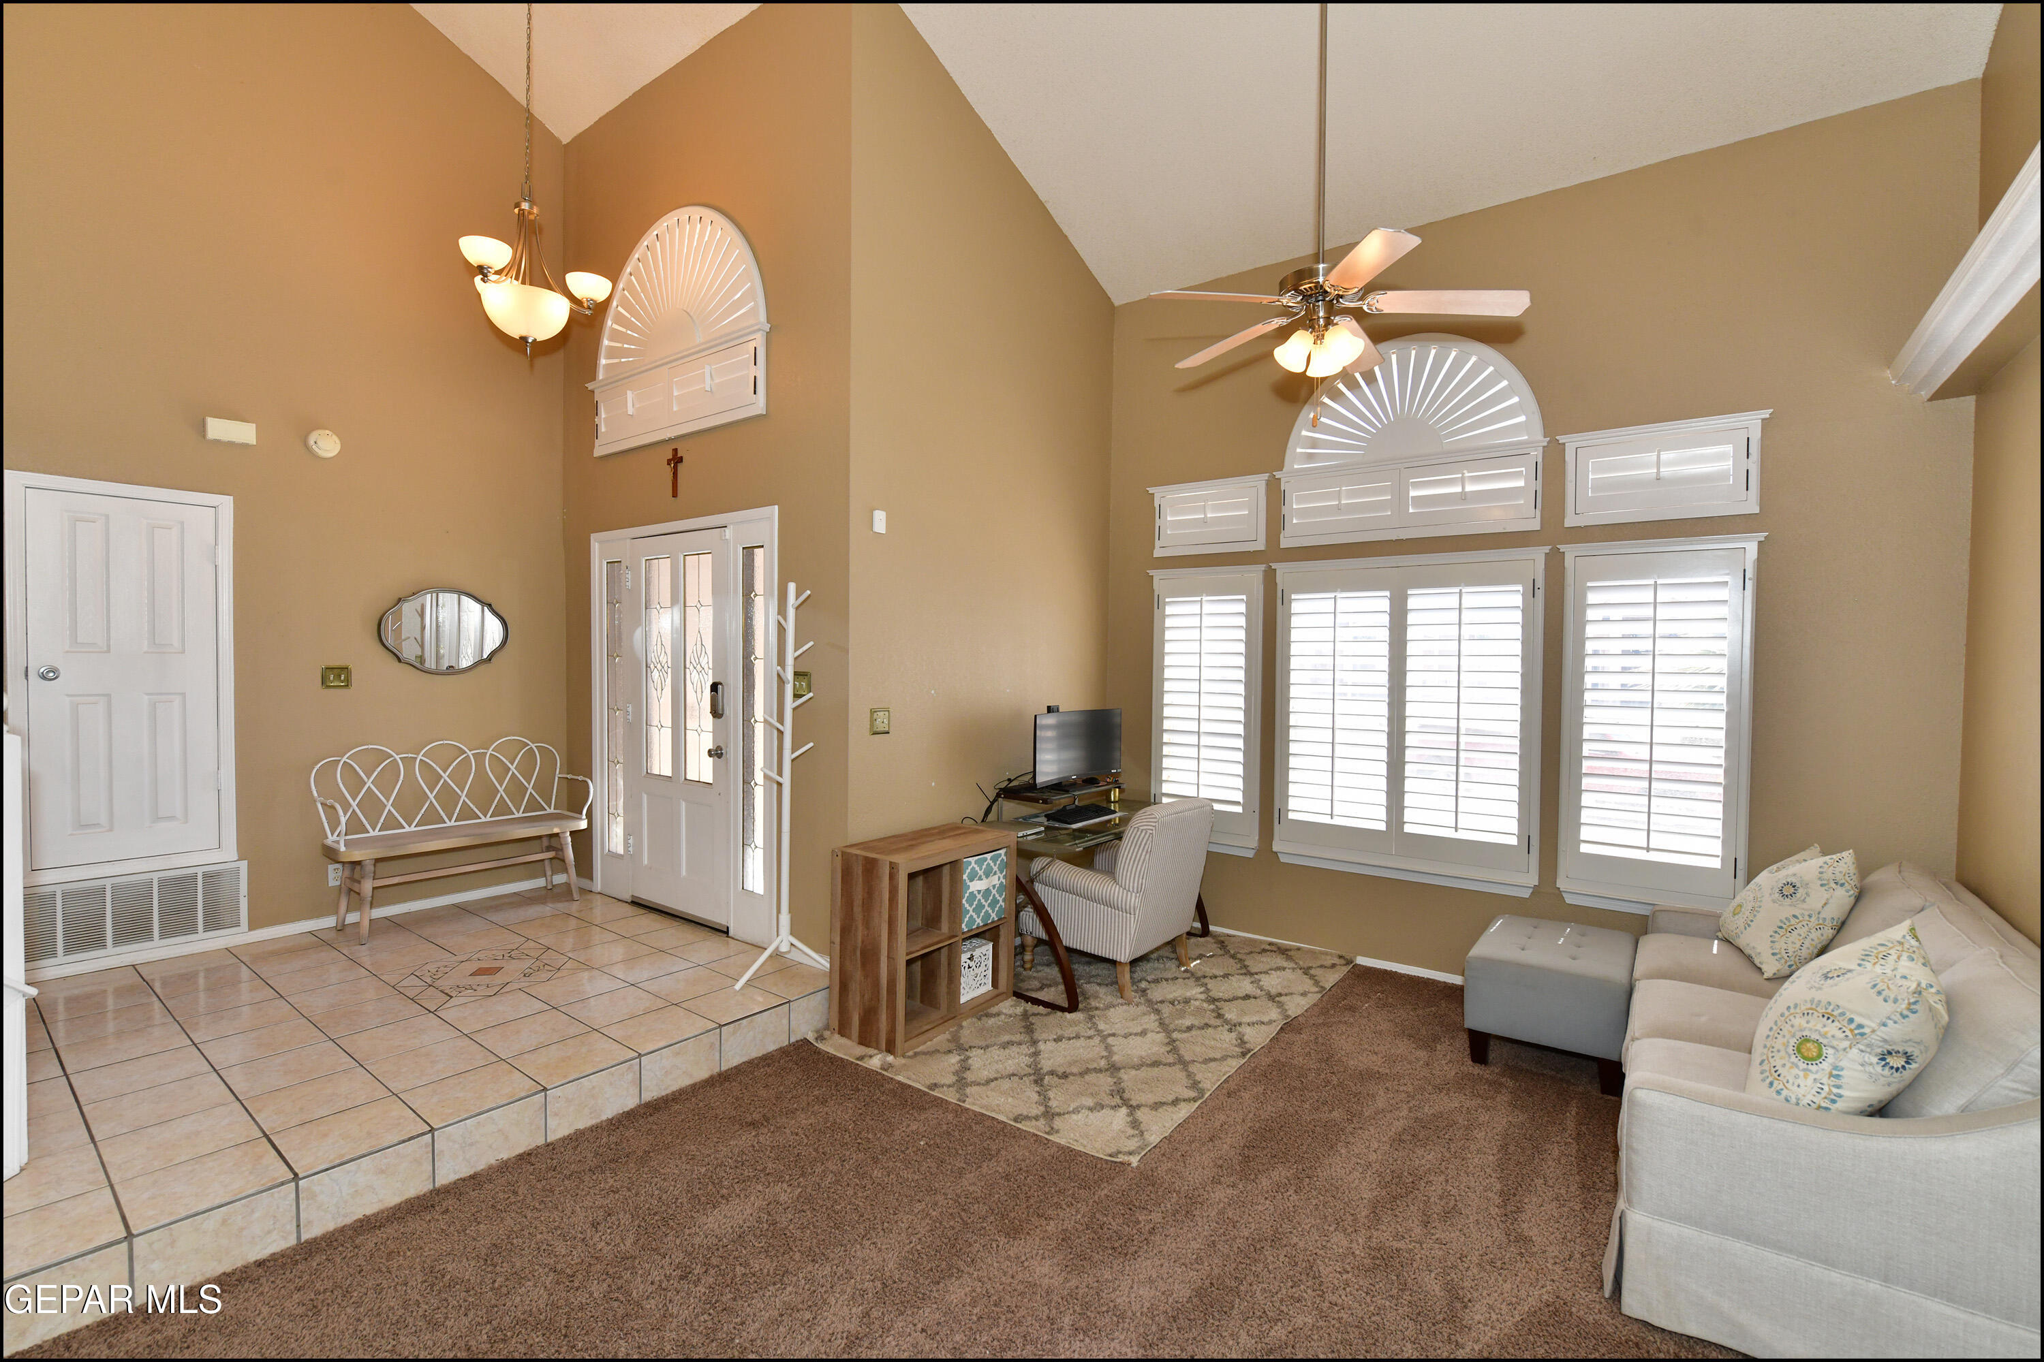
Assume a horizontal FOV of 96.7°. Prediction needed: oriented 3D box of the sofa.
[{"bbox_3d":[2.400,1.107,2.726,0.910,0.860,1.980,2,2,38],"label":"sofa"}]

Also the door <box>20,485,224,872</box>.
[{"bbox_3d":[-4.003,-0.006,4.069,0.045,1.620,0.610,1,2,39],"label":"door"}]

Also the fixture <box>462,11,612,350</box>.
[{"bbox_3d":[-2.207,-2.495,4.045,0.640,2.085,0.640,1,2,39],"label":"fixture"}]

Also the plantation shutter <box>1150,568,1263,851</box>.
[{"bbox_3d":[1.077,0.152,5.313,0.710,1.620,0.080,2,2,38],"label":"plantation shutter"}]

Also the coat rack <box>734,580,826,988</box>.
[{"bbox_3d":[-1.037,0.432,3.949,0.450,1.720,0.430,1,2,39],"label":"coat rack"}]

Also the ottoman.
[{"bbox_3d":[2.183,1.296,3.722,0.540,0.430,0.720,2,2,38],"label":"ottoman"}]

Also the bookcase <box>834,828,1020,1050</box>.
[{"bbox_3d":[-0.416,1.077,3.963,0.388,0.758,0.763,1,2,35],"label":"bookcase"}]

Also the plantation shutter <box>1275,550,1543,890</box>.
[{"bbox_3d":[1.927,0.177,4.660,1.330,1.620,0.080,2,2,38],"label":"plantation shutter"}]

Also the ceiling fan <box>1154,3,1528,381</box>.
[{"bbox_3d":[1.058,-1.998,3.216,1.300,1.740,1.300,1,2,39],"label":"ceiling fan"}]

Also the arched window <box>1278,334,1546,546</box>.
[{"bbox_3d":[1.935,-1.230,4.631,1.290,1.010,0.080,2,2,38],"label":"arched window"}]

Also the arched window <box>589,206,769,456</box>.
[{"bbox_3d":[-1.825,-1.841,4.760,1.660,1.130,0.080,2,2,38],"label":"arched window"}]

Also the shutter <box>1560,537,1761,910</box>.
[{"bbox_3d":[2.780,0.201,4.003,0.720,1.620,0.080,2,2,38],"label":"shutter"}]

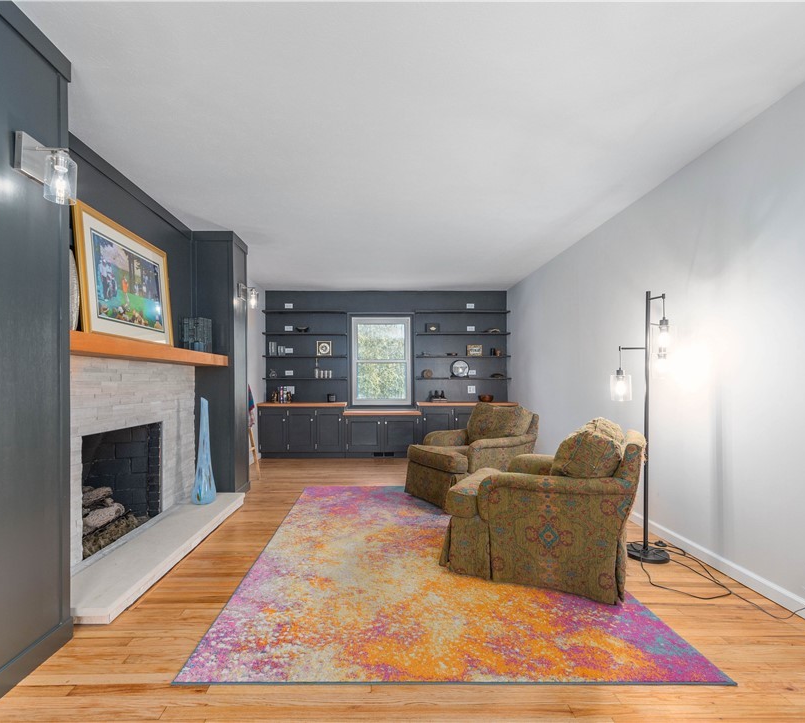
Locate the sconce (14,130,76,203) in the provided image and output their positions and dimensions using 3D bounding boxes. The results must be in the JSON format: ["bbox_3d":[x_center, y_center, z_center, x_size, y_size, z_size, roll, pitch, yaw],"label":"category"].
[{"bbox_3d":[-1.304,-0.703,1.585,0.175,0.240,0.135,0,-2,-3],"label":"sconce"}]

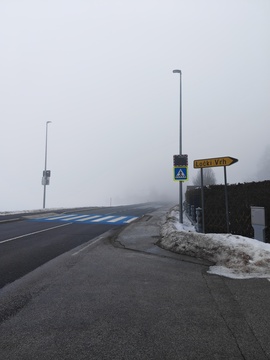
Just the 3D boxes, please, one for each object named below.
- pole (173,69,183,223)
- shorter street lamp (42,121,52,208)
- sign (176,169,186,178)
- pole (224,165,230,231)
[{"bbox_3d":[2.126,-1.795,12.667,0.500,7.908,0.200,-1,-5,9],"label":"pole"},{"bbox_3d":[-7.731,-1.403,22.231,0.580,7.923,0.220,-1,-5,9],"label":"shorter street lamp"},{"bbox_3d":[2.287,-0.298,12.380,0.620,0.620,0.040,-1,-5,10],"label":"sign"},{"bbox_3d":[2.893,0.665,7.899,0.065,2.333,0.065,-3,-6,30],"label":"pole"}]

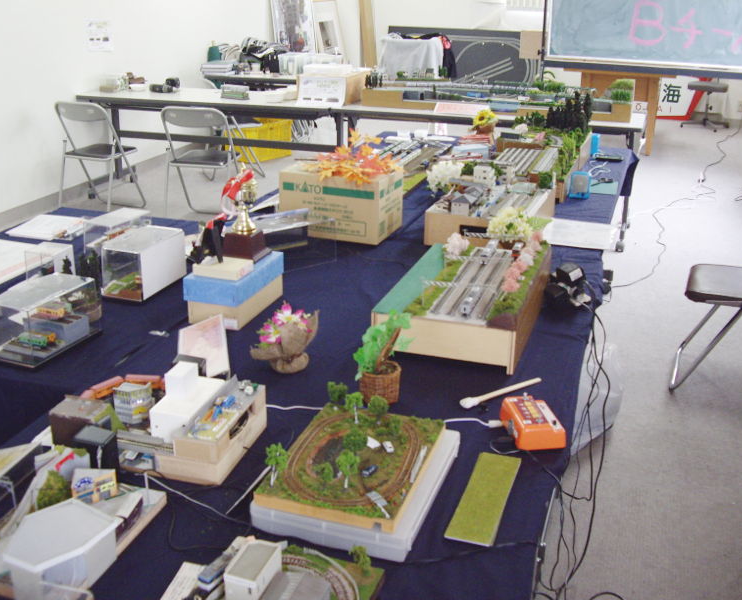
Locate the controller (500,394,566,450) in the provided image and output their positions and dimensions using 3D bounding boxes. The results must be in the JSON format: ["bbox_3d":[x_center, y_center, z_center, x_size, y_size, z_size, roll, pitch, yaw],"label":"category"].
[{"bbox_3d":[0.299,0.221,1.612,0.088,0.047,0.120,-1,21,-6],"label":"controller"}]

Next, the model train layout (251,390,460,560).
[{"bbox_3d":[-0.014,0.245,1.372,0.234,0.130,0.310,7,21,16],"label":"model train layout"}]

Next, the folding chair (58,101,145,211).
[{"bbox_3d":[-1.786,-0.953,5.831,0.420,0.730,0.450,8,22,20],"label":"folding chair"}]

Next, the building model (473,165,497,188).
[{"bbox_3d":[0.392,-0.420,2.964,0.075,0.070,0.055,7,21,16],"label":"building model"}]

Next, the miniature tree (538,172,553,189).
[{"bbox_3d":[0.598,-0.410,2.998,0.055,0.057,0.055,7,22,16],"label":"miniature tree"}]

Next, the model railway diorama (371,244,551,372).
[{"bbox_3d":[0.245,-0.018,2.151,0.311,0.112,0.620,7,22,16],"label":"model railway diorama"}]

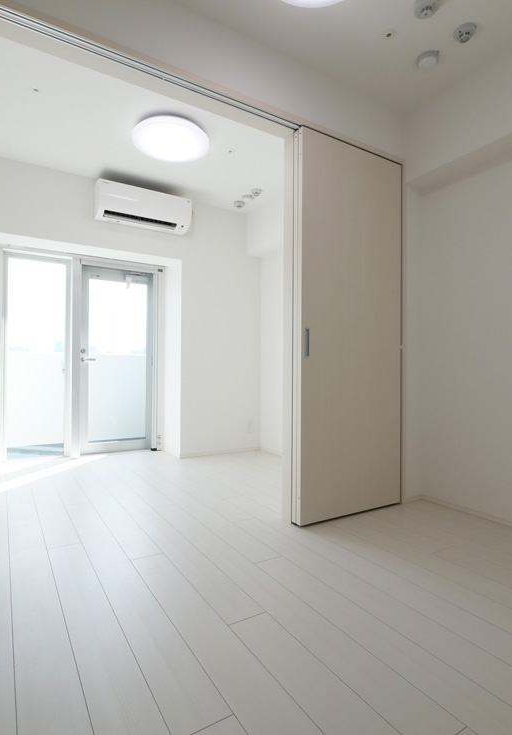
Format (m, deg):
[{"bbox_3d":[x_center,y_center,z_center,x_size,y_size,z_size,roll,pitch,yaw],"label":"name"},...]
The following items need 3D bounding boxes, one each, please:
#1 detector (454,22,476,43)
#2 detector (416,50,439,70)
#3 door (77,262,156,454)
[{"bbox_3d":[1.009,-1.602,1.912,0.099,0.043,0.099,0,0,0],"label":"detector"},{"bbox_3d":[0.884,-1.575,2.040,0.102,0.036,0.102,0,0,0],"label":"detector"},{"bbox_3d":[-1.345,-0.062,3.870,0.680,1.800,0.070,1,0,-31],"label":"door"}]

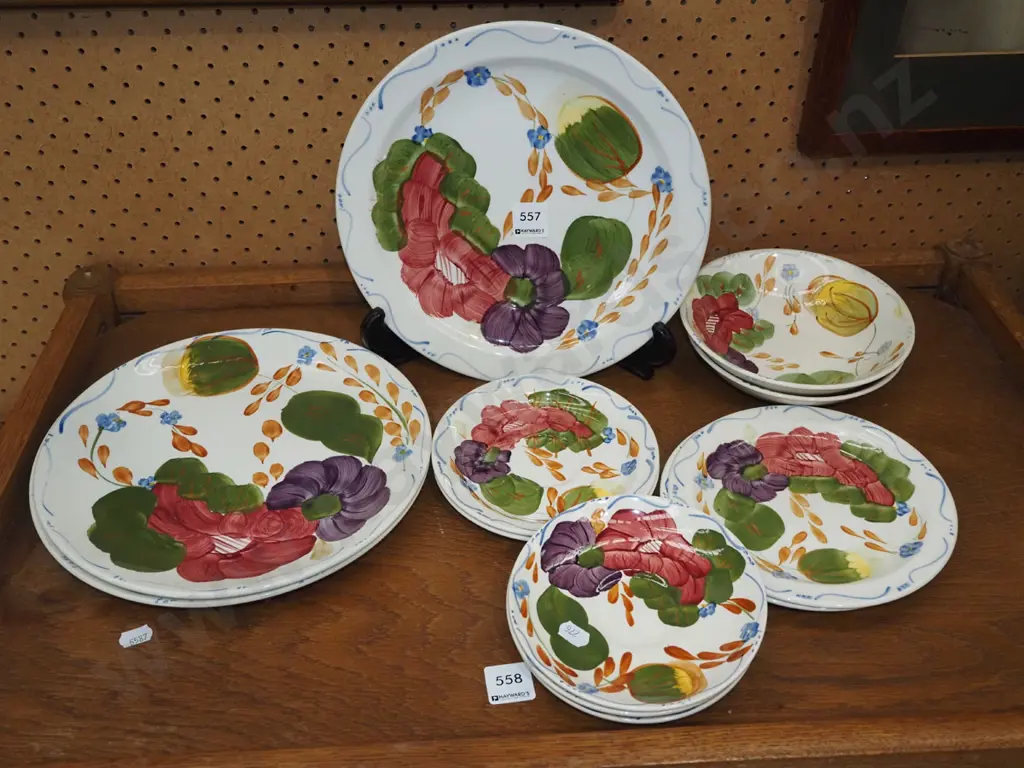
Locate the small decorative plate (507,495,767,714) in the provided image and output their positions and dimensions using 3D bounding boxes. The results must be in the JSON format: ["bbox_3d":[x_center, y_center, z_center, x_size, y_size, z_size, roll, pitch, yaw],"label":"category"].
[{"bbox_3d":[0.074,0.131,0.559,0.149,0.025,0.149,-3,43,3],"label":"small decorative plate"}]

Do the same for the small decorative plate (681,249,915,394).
[{"bbox_3d":[0.212,-0.041,0.722,0.173,0.035,0.173,-1,41,0],"label":"small decorative plate"}]

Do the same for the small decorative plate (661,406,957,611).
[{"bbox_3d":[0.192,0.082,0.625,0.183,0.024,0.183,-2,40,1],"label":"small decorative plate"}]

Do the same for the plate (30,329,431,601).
[{"bbox_3d":[-0.184,0.050,0.648,0.258,0.025,0.258,1,40,-1],"label":"plate"}]

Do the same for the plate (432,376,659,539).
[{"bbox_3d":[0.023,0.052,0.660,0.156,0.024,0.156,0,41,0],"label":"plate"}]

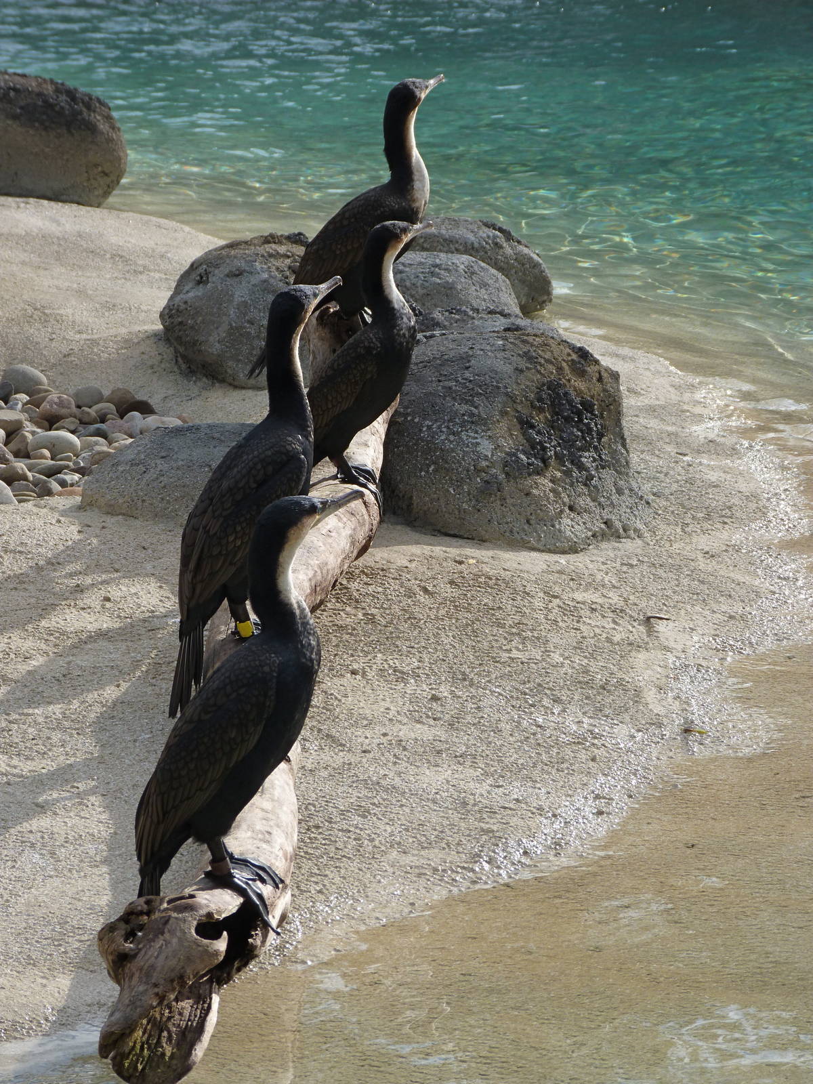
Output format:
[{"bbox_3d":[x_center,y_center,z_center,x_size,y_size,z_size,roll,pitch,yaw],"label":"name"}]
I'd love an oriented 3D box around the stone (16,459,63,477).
[{"bbox_3d":[-0.735,-0.149,10.700,0.094,0.032,0.060,0,13,0],"label":"stone"}]

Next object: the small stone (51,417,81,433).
[{"bbox_3d":[-0.698,-0.238,10.920,0.061,0.035,0.049,0,11,0],"label":"small stone"}]

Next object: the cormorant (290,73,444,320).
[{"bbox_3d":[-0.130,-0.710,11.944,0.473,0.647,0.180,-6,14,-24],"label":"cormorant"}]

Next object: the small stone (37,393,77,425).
[{"bbox_3d":[-0.731,-0.278,11.150,0.083,0.059,0.072,0,13,0],"label":"small stone"}]

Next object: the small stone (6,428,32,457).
[{"bbox_3d":[-0.790,-0.202,10.850,0.053,0.050,0.055,0,13,0],"label":"small stone"}]

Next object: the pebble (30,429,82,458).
[{"bbox_3d":[-0.707,-0.194,10.693,0.105,0.058,0.079,0,11,0],"label":"pebble"}]

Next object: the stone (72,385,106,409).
[{"bbox_3d":[-0.673,-0.307,11.273,0.072,0.051,0.061,0,11,0],"label":"stone"}]

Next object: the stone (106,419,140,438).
[{"bbox_3d":[-0.587,-0.235,11.000,0.070,0.033,0.052,0,13,0],"label":"stone"}]

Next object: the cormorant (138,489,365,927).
[{"bbox_3d":[-0.210,0.227,7.050,0.325,0.570,0.170,-4,12,-18],"label":"cormorant"}]

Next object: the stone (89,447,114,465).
[{"bbox_3d":[-0.598,-0.167,10.555,0.062,0.039,0.050,0,11,0],"label":"stone"}]

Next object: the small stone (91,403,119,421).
[{"bbox_3d":[-0.633,-0.273,11.200,0.057,0.032,0.048,0,13,0],"label":"small stone"}]

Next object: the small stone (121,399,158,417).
[{"bbox_3d":[-0.560,-0.278,11.125,0.081,0.043,0.065,0,11,0],"label":"small stone"}]

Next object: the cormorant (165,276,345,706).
[{"bbox_3d":[-0.248,-0.074,8.864,0.334,0.708,0.180,-8,15,-32],"label":"cormorant"}]

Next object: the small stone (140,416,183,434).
[{"bbox_3d":[-0.501,-0.238,10.920,0.094,0.038,0.066,0,11,0],"label":"small stone"}]

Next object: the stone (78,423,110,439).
[{"bbox_3d":[-0.638,-0.224,10.850,0.069,0.031,0.055,0,11,0],"label":"stone"}]

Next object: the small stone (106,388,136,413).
[{"bbox_3d":[-0.605,-0.294,11.209,0.079,0.061,0.067,0,11,0],"label":"small stone"}]

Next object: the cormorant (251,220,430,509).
[{"bbox_3d":[-0.094,-0.347,10.551,0.295,0.578,0.170,-4,14,-18],"label":"cormorant"}]

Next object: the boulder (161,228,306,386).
[{"bbox_3d":[-0.374,-0.524,11.950,0.360,0.310,0.340,0,13,0],"label":"boulder"}]

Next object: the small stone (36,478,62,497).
[{"bbox_3d":[-0.689,-0.106,10.240,0.054,0.040,0.048,0,11,0],"label":"small stone"}]

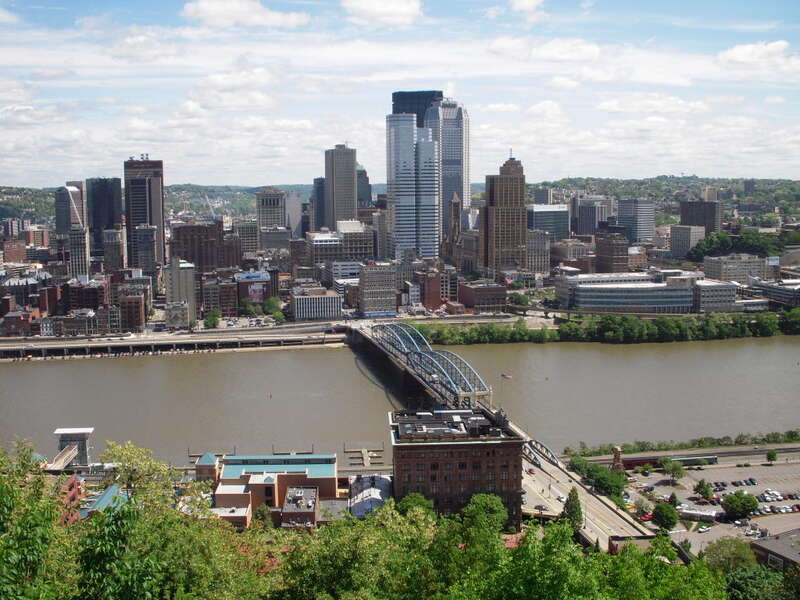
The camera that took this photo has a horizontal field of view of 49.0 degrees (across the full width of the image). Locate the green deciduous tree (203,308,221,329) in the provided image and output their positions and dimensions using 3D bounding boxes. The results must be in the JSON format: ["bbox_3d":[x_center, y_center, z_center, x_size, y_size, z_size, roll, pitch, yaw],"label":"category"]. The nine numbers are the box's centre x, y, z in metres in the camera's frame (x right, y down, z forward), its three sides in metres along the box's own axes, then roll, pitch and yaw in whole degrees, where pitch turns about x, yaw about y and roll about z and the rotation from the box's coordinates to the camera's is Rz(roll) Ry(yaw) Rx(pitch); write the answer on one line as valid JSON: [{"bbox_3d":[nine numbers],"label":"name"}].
[{"bbox_3d":[-158.300,15.890,737.120,14.000,16.000,14.000,-1,8,0],"label":"green deciduous tree"}]

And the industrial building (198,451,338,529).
[{"bbox_3d":[-50.550,69.290,326.770,52.000,13.500,46.000,-1,8,-1],"label":"industrial building"}]

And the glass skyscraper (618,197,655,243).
[{"bbox_3d":[402.330,-136.070,1490.730,42.000,68.000,40.000,-6,9,-32],"label":"glass skyscraper"}]

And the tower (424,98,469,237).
[{"bbox_3d":[70.590,-175.980,1297.490,56.000,223.000,55.000,-2,8,-10],"label":"tower"}]

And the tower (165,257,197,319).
[{"bbox_3d":[-195.980,-9.380,788.470,25.580,50.590,30.000,-2,8,-13],"label":"tower"}]

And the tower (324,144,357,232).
[{"bbox_3d":[-81.070,-127.880,1205.680,29.000,162.130,70.000,-2,7,-13],"label":"tower"}]

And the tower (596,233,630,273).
[{"bbox_3d":[244.200,-49.560,1008.350,24.000,51.500,35.000,-2,8,-10],"label":"tower"}]

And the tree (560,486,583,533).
[{"bbox_3d":[52.820,65.790,269.990,6.000,15.300,6.000,-1,7,0],"label":"tree"}]

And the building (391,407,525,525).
[{"bbox_3d":[18.430,60.490,317.470,44.000,31.500,42.500,-1,8,-4],"label":"building"}]

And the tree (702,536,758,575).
[{"bbox_3d":[93.630,74.170,249.440,15.000,13.090,15.000,-2,7,-13],"label":"tree"}]

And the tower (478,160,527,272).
[{"bbox_3d":[119.120,-93.110,1024.430,39.000,141.030,54.000,-2,7,-13],"label":"tower"}]

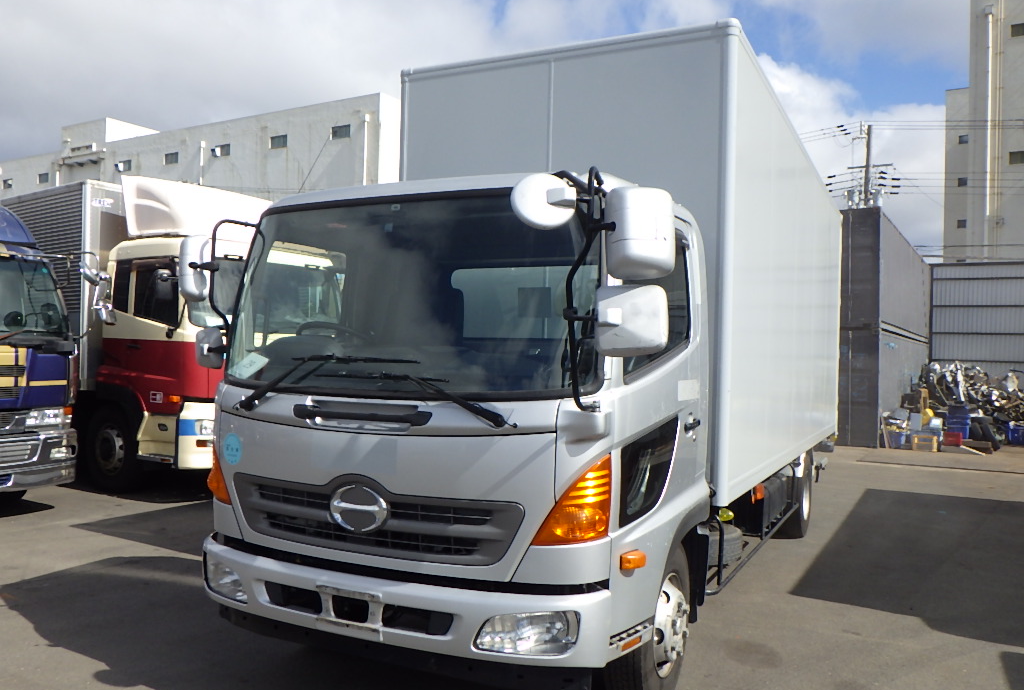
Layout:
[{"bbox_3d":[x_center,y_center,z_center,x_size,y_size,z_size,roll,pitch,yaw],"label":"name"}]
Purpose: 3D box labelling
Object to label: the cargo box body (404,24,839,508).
[{"bbox_3d":[1.660,-0.385,8.012,2.256,2.728,6.448,1,-1,27],"label":"cargo box body"}]

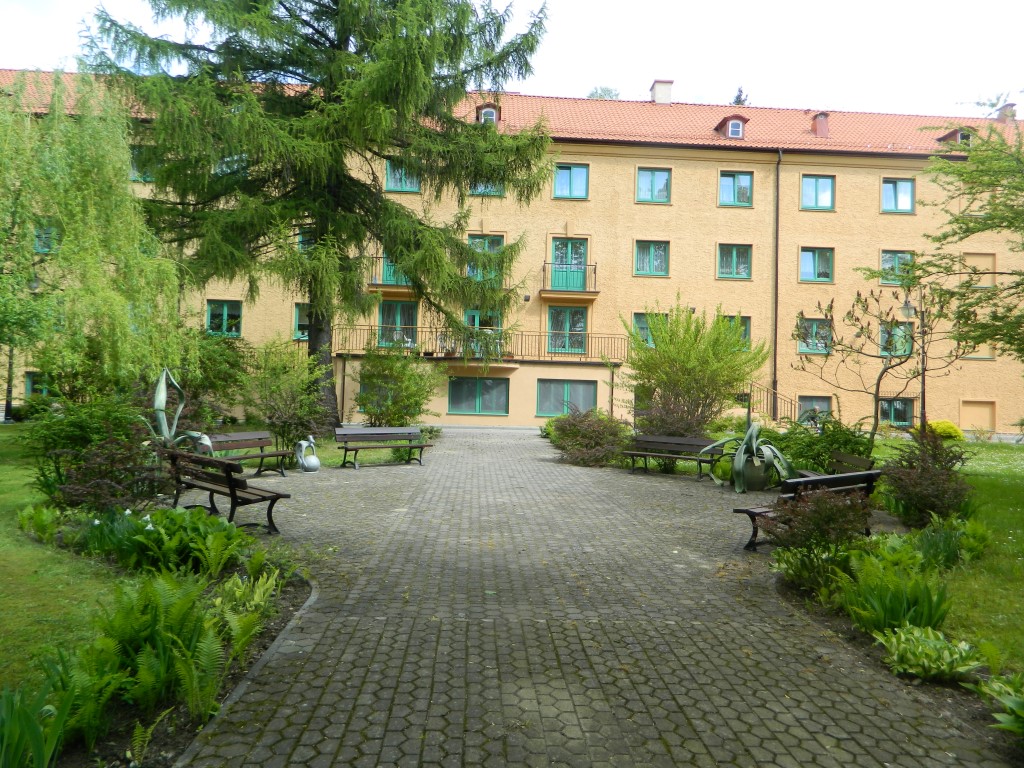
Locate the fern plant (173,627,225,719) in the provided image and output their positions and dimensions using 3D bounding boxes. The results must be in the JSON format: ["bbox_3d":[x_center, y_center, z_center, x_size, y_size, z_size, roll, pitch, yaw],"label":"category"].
[{"bbox_3d":[-1.499,1.394,3.552,0.240,0.420,0.280,2,-1,-22],"label":"fern plant"}]

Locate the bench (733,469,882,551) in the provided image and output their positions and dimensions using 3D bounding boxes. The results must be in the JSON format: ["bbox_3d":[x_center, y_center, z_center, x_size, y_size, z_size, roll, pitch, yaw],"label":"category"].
[{"bbox_3d":[3.198,1.334,7.827,2.015,0.775,0.642,2,-1,-40],"label":"bench"}]

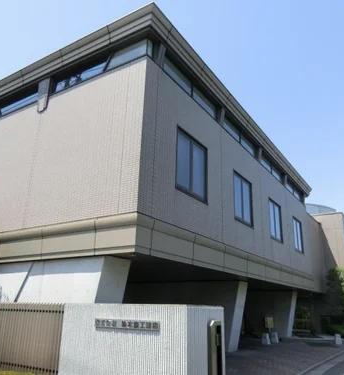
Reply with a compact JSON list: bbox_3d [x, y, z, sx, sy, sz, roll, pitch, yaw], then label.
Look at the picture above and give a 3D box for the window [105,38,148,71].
[{"bbox_3d":[-1.156,-3.358,9.283,1.367,0.479,0.150,-10,-22,31],"label":"window"}]

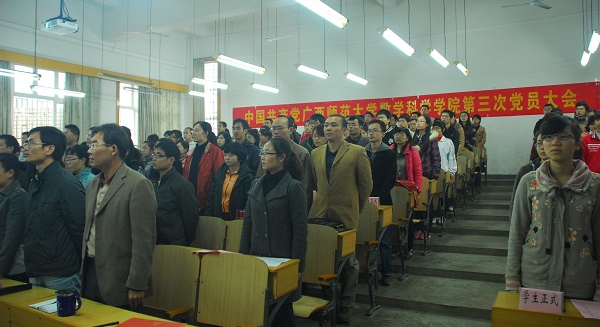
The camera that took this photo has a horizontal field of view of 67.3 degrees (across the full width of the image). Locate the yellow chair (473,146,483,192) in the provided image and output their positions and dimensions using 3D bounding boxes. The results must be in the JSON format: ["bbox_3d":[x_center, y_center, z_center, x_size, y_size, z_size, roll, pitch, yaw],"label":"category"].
[{"bbox_3d":[3.652,0.156,9.667,0.480,0.900,0.500,0,0,30],"label":"yellow chair"}]

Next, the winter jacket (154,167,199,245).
[{"bbox_3d":[-0.982,0.382,3.582,0.460,0.680,0.310,0,0,42],"label":"winter jacket"}]

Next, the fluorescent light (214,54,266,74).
[{"bbox_3d":[-0.917,-1.587,7.241,0.130,0.100,1.240,0,0,30],"label":"fluorescent light"}]

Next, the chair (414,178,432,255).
[{"bbox_3d":[1.331,0.632,5.627,0.540,0.930,0.500,0,0,30],"label":"chair"}]

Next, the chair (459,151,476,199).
[{"bbox_3d":[3.130,0.249,8.790,0.540,0.930,0.500,0,0,30],"label":"chair"}]

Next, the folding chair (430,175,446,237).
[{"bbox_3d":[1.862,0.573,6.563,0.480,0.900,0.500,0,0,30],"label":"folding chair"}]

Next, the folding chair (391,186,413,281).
[{"bbox_3d":[0.882,0.728,4.836,0.540,0.930,0.500,0,0,30],"label":"folding chair"}]

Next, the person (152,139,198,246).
[{"bbox_3d":[-0.982,0.634,3.585,0.450,1.650,0.290,0,0,42],"label":"person"}]

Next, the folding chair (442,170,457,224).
[{"bbox_3d":[2.231,0.441,7.208,0.540,0.930,0.500,0,0,30],"label":"folding chair"}]

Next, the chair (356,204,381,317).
[{"bbox_3d":[0.432,0.824,4.045,0.540,0.930,0.500,0,0,30],"label":"chair"}]

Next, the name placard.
[{"bbox_3d":[1.057,0.599,1.970,0.175,0.100,0.050,0,0,22],"label":"name placard"}]

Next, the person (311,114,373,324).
[{"bbox_3d":[0.341,0.452,3.700,0.540,1.690,0.360,0,0,30],"label":"person"}]

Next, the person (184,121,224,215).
[{"bbox_3d":[-0.992,0.413,4.685,0.480,1.700,0.300,0,0,30],"label":"person"}]

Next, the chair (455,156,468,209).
[{"bbox_3d":[2.681,0.345,7.999,0.540,0.930,0.500,0,0,30],"label":"chair"}]

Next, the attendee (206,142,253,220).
[{"bbox_3d":[-0.679,0.565,4.405,0.460,1.550,0.290,0,0,22],"label":"attendee"}]

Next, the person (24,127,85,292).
[{"bbox_3d":[-1.537,0.635,2.825,0.460,1.720,0.290,0,0,37],"label":"person"}]

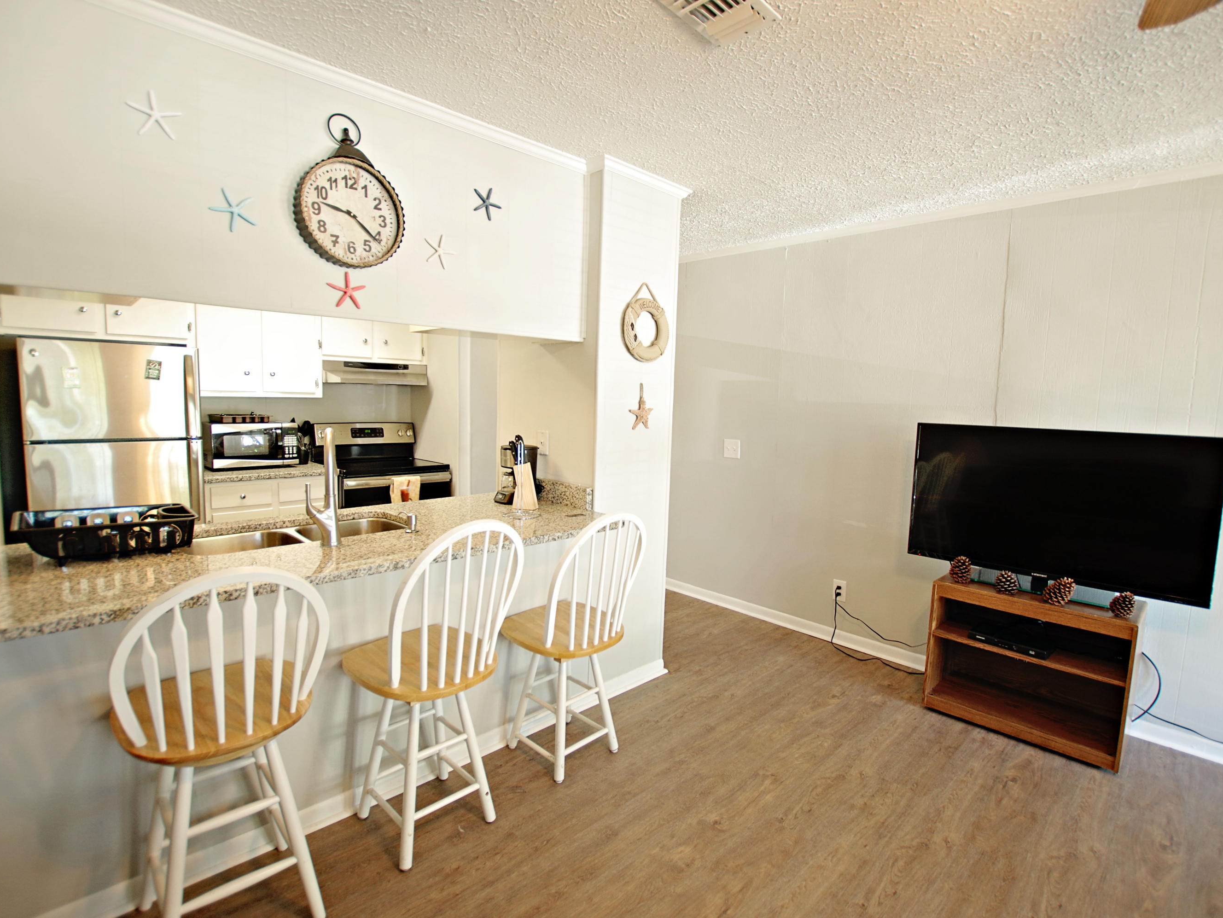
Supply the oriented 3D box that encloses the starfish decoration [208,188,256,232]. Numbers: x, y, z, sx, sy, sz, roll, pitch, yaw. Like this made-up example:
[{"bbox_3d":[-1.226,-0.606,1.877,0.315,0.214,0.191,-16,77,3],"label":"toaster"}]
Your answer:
[{"bbox_3d":[-1.110,-0.726,1.686,0.113,0.116,0.018,-4,8,-41],"label":"starfish decoration"}]

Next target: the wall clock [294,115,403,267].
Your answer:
[{"bbox_3d":[-0.831,-0.851,1.837,0.327,0.462,0.070,-5,9,-42],"label":"wall clock"}]

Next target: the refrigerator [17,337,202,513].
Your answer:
[{"bbox_3d":[-2.790,0.188,3.285,0.703,1.644,0.740,-4,8,-41],"label":"refrigerator"}]

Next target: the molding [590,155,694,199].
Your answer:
[{"bbox_3d":[0.128,-1.248,2.593,0.550,0.050,0.140,-5,9,-42],"label":"molding"}]

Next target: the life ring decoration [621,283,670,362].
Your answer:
[{"bbox_3d":[0.162,-0.625,2.640,0.287,0.355,0.037,-5,9,-42],"label":"life ring decoration"}]

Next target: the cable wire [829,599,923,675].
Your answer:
[{"bbox_3d":[1.501,1.011,3.286,0.530,0.270,0.130,8,8,43],"label":"cable wire"}]

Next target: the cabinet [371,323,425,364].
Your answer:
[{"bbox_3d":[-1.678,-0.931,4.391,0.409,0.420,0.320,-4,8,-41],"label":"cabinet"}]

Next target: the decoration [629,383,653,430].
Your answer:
[{"bbox_3d":[0.143,-0.248,2.728,0.160,0.218,0.028,-4,8,-41],"label":"decoration"}]

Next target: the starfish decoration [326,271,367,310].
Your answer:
[{"bbox_3d":[-0.862,-0.555,1.884,0.125,0.117,0.020,-5,9,-42],"label":"starfish decoration"}]

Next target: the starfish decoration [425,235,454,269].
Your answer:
[{"bbox_3d":[-0.625,-0.758,2.107,0.119,0.120,0.018,-4,8,-41],"label":"starfish decoration"}]

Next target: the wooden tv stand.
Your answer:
[{"bbox_3d":[1.909,0.901,2.631,0.410,0.610,0.700,-5,9,-44],"label":"wooden tv stand"}]

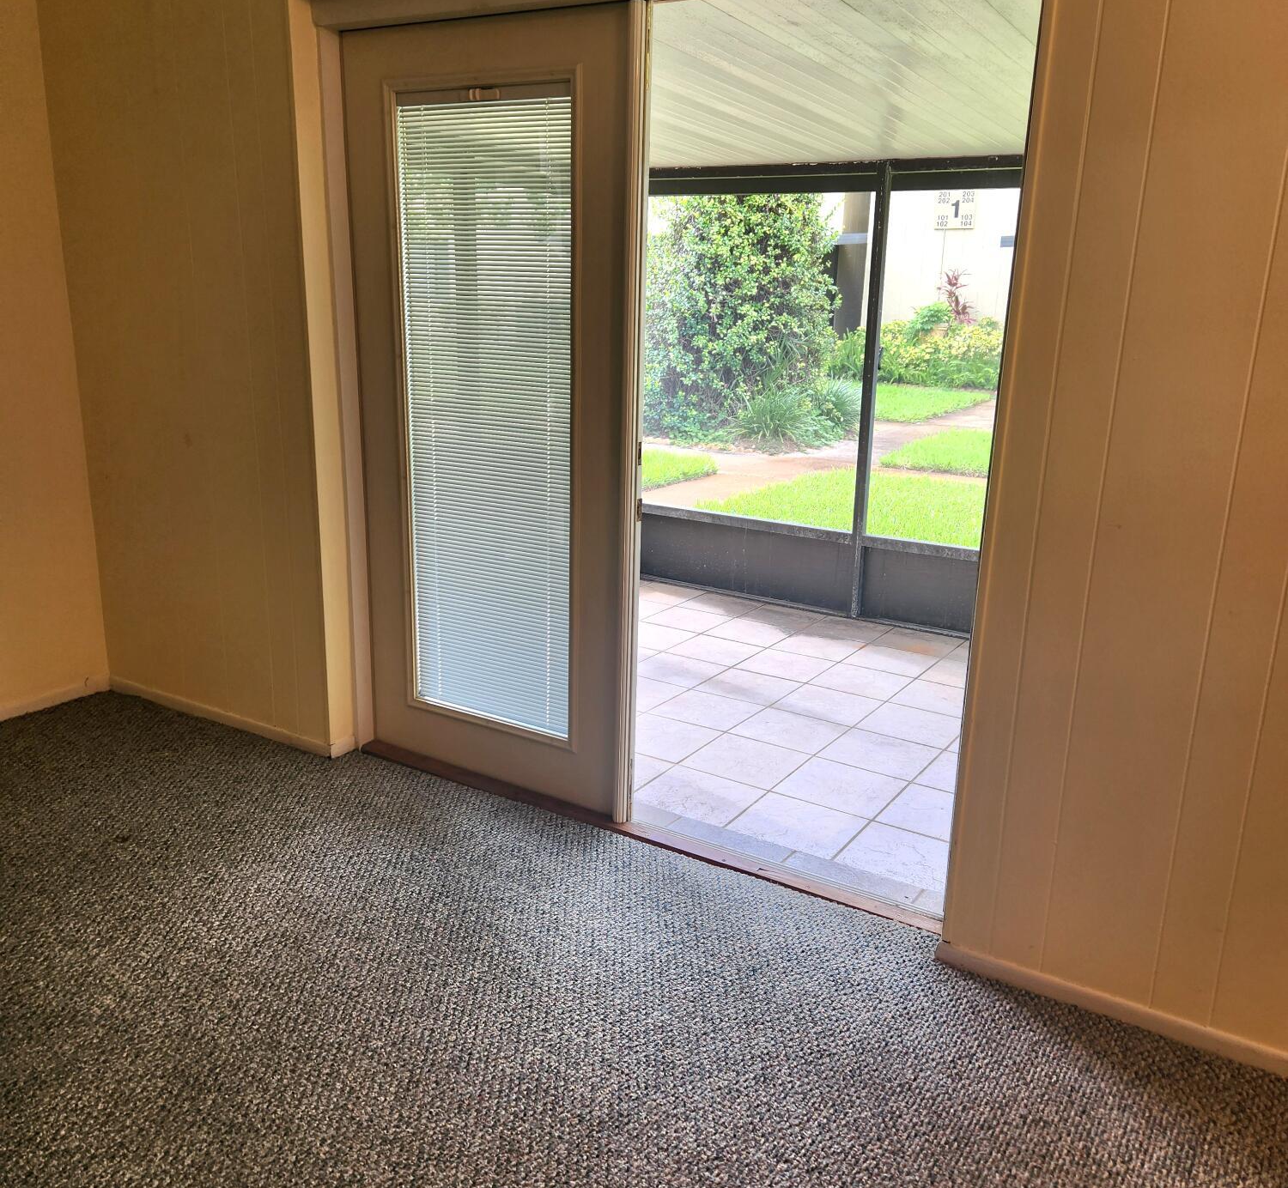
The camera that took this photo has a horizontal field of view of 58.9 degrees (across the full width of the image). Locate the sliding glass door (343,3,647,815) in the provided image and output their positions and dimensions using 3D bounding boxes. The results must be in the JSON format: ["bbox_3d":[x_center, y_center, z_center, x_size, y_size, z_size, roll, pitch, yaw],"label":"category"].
[{"bbox_3d":[-0.410,-0.436,3.051,0.952,2.008,0.060,11,18,31],"label":"sliding glass door"}]

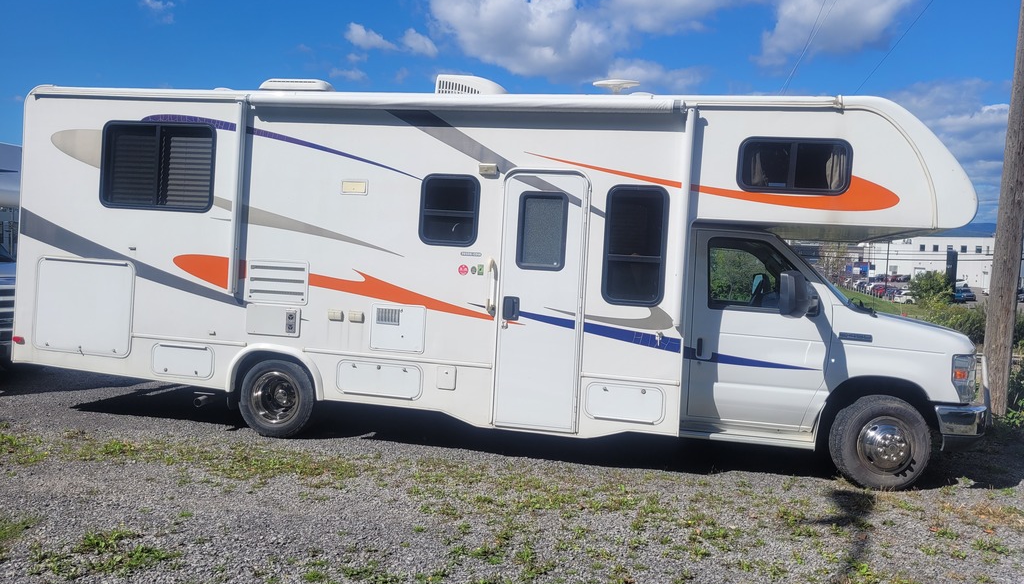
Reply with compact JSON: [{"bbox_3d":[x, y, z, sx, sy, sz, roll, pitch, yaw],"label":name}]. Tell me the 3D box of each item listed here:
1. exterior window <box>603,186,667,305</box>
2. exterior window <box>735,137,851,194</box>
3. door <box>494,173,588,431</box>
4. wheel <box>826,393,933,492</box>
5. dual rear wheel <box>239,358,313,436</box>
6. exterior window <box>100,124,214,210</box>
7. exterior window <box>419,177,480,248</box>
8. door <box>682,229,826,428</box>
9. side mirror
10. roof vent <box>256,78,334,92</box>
[{"bbox_3d":[0.952,-0.354,5.934,0.485,0.931,0.050,4,1,12],"label":"exterior window"},{"bbox_3d":[2.091,-0.931,5.697,0.805,0.417,0.050,4,1,12],"label":"exterior window"},{"bbox_3d":[0.231,0.071,6.089,0.684,2.058,0.070,4,1,12],"label":"door"},{"bbox_3d":[2.830,1.140,5.933,0.720,0.720,0.240,4,1,2],"label":"wheel"},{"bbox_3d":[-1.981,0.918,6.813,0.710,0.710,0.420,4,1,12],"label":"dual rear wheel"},{"bbox_3d":[-3.110,-1.102,6.768,1.127,0.775,0.050,4,1,12],"label":"exterior window"},{"bbox_3d":[-0.500,-0.659,6.232,0.491,0.582,0.050,4,1,12],"label":"exterior window"},{"bbox_3d":[1.964,0.297,6.059,1.052,1.536,0.200,4,1,12],"label":"door"},{"bbox_3d":[2.127,0.019,5.770,0.190,0.335,0.240,4,1,12],"label":"side mirror"},{"bbox_3d":[-1.943,-1.831,6.928,0.600,0.170,0.320,4,1,12],"label":"roof vent"}]

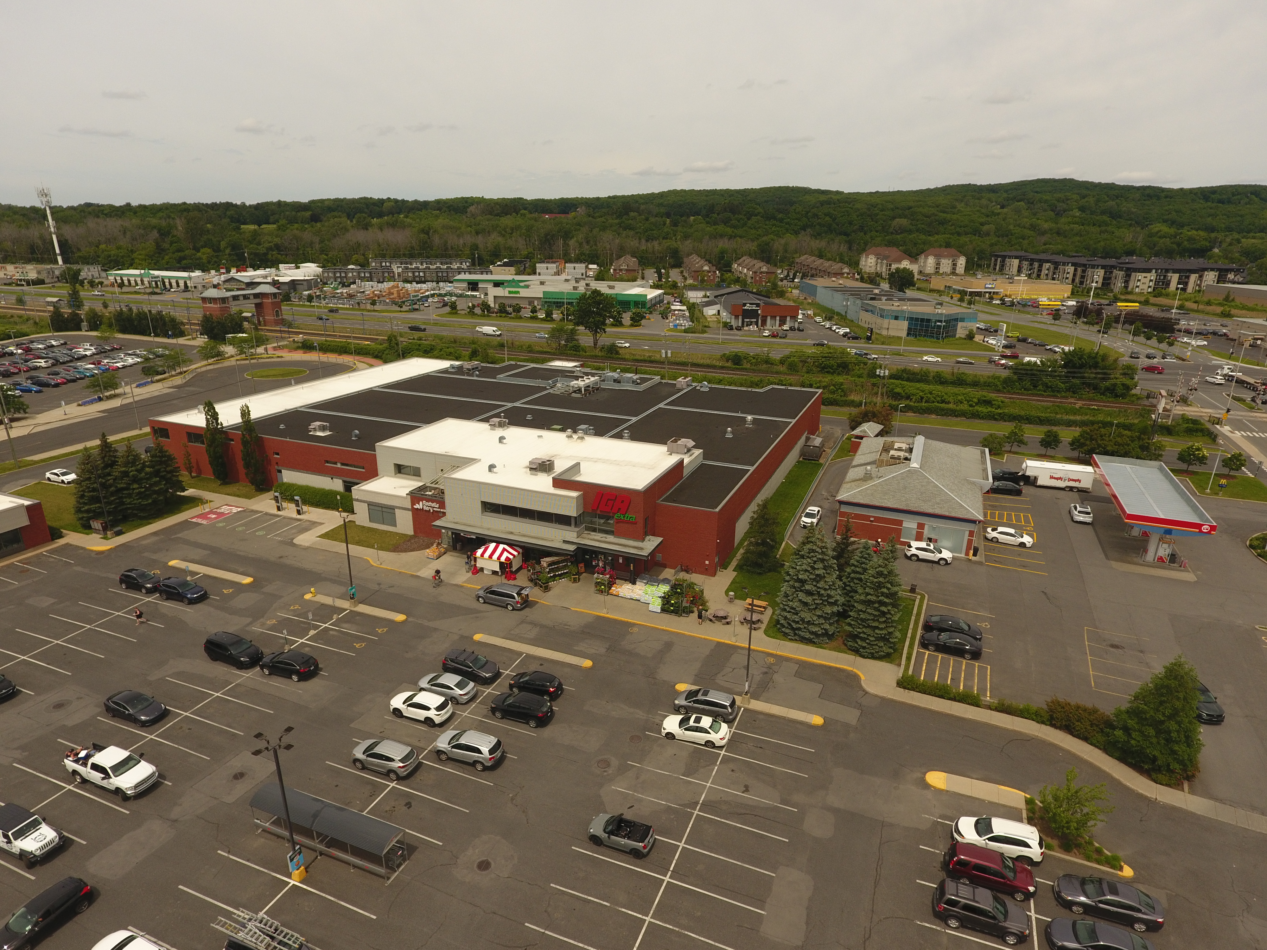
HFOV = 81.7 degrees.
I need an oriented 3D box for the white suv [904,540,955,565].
[{"bbox_3d":[30.635,8.078,75.508,4.540,1.680,1.840,7,20,22],"label":"white suv"}]

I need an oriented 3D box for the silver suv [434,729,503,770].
[{"bbox_3d":[-10.761,17.772,47.943,4.685,1.700,1.885,8,20,20],"label":"silver suv"}]

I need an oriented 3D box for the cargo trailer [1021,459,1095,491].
[{"bbox_3d":[56.462,0.150,97.891,8.150,2.950,2.500,6,20,17],"label":"cargo trailer"}]

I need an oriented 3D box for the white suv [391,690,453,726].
[{"bbox_3d":[-14.918,16.314,51.762,4.550,1.680,1.840,7,20,21],"label":"white suv"}]

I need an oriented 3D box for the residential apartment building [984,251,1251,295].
[{"bbox_3d":[322.114,-140.621,502.616,62.000,16.000,190.000,0,19,0],"label":"residential apartment building"}]

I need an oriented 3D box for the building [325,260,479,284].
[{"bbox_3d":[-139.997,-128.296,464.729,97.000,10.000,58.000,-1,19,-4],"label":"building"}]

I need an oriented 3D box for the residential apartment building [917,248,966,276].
[{"bbox_3d":[234.123,-162.114,555.083,31.000,18.600,17.000,1,19,5],"label":"residential apartment building"}]

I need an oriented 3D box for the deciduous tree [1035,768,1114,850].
[{"bbox_3d":[25.048,18.765,41.484,4.000,4.500,4.000,0,20,0],"label":"deciduous tree"}]

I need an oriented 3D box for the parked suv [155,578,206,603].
[{"bbox_3d":[-41.663,10.622,67.580,4.520,1.660,1.820,7,20,18],"label":"parked suv"}]

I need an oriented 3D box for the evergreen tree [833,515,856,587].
[{"bbox_3d":[19.425,7.445,67.257,3.500,8.250,3.500,7,20,22],"label":"evergreen tree"}]

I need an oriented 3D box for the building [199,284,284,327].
[{"bbox_3d":[-128.267,-55.587,243.324,7.000,14.000,27.000,8,20,22],"label":"building"}]

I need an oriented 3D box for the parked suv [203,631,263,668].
[{"bbox_3d":[-32.030,14.060,58.600,4.850,1.740,1.950,8,20,21],"label":"parked suv"}]

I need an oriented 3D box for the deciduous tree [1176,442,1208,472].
[{"bbox_3d":[77.565,-2.386,101.765,3.400,4.300,3.400,7,20,22],"label":"deciduous tree"}]

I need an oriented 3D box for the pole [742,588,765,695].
[{"bbox_3d":[8.318,12.008,51.724,1.850,8.600,0.600,8,20,21],"label":"pole"}]

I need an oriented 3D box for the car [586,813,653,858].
[{"bbox_3d":[-0.574,19.987,40.991,3.840,1.400,1.730,8,20,20],"label":"car"}]

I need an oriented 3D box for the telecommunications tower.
[{"bbox_3d":[-355.536,-147.777,449.274,7.500,55.000,7.500,-13,23,-35],"label":"telecommunications tower"}]

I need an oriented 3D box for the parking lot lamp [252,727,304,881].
[{"bbox_3d":[-17.842,17.371,37.788,2.450,8.950,2.400,8,21,20],"label":"parking lot lamp"}]

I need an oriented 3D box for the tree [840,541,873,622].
[{"bbox_3d":[20.341,8.966,64.970,3.700,6.800,3.700,7,20,22],"label":"tree"}]

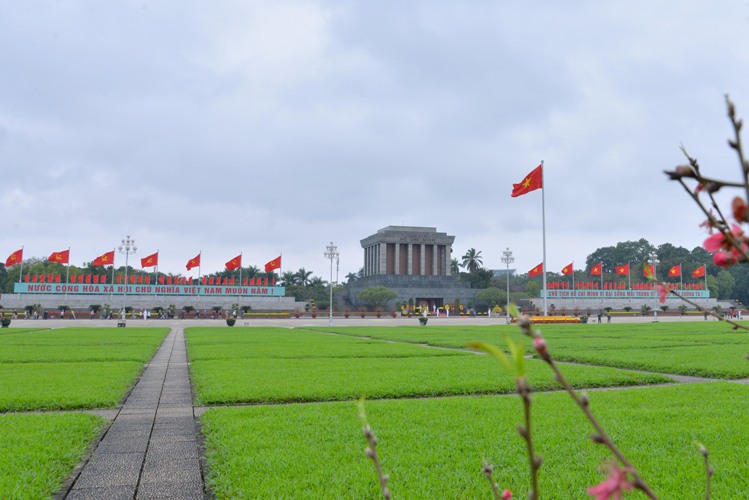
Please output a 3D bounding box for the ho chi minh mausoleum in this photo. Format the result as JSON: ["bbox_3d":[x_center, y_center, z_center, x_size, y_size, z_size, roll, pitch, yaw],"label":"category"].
[{"bbox_3d":[8.390,5.502,126.833,36.000,21.600,28.500,2,-7,-17],"label":"ho chi minh mausoleum"}]

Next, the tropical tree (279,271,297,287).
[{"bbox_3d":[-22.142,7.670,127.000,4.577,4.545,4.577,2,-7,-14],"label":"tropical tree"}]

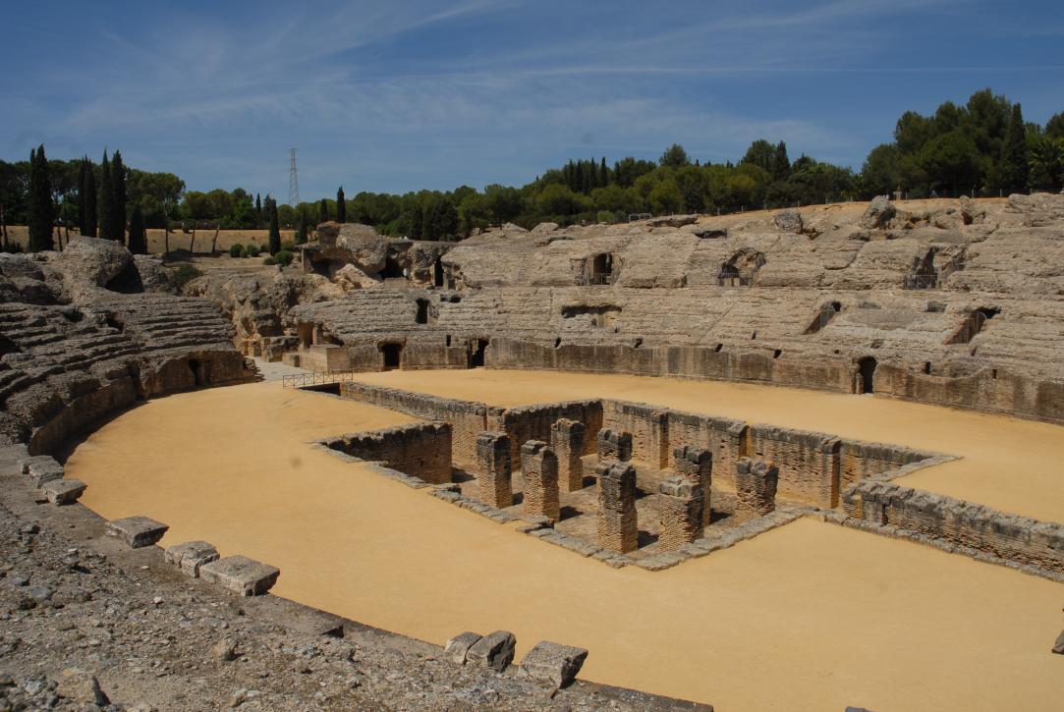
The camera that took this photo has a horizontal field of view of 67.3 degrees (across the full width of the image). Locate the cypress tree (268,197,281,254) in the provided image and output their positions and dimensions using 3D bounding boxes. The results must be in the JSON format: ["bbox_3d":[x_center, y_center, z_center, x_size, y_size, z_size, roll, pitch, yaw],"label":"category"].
[{"bbox_3d":[-32.425,-16.398,100.642,1.531,7.302,1.531,-2,6,-18],"label":"cypress tree"}]

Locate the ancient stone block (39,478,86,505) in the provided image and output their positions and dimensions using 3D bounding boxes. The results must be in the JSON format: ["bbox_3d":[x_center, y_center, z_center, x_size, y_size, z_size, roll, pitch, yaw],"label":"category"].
[{"bbox_3d":[-11.256,3.265,19.228,1.015,0.280,0.729,5,8,43],"label":"ancient stone block"}]

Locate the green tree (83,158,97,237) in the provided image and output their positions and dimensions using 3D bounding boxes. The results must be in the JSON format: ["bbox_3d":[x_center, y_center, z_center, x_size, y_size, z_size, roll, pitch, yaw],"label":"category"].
[{"bbox_3d":[-50.615,-17.547,91.467,1.575,10.573,1.575,-3,7,-28],"label":"green tree"}]

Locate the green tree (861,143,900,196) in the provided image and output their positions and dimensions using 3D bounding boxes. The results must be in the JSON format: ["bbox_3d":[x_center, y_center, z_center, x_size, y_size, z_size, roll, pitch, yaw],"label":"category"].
[{"bbox_3d":[43.350,-23.009,99.303,4.494,6.610,4.494,2,6,23],"label":"green tree"}]

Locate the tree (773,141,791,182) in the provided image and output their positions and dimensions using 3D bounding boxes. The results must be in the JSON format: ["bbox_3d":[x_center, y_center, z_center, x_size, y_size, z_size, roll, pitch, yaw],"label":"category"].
[{"bbox_3d":[40.111,-30.715,128.420,2.563,7.738,2.563,2,6,17],"label":"tree"}]

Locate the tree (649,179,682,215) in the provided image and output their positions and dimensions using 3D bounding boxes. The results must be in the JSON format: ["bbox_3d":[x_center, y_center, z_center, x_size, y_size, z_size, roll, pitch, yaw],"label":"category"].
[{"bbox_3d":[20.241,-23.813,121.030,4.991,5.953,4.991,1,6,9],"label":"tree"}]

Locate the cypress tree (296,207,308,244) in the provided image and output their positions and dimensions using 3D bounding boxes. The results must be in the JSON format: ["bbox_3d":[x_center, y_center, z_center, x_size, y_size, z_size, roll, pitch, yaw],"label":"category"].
[{"bbox_3d":[-35.723,-20.059,123.617,1.754,6.016,1.754,-2,6,-16],"label":"cypress tree"}]

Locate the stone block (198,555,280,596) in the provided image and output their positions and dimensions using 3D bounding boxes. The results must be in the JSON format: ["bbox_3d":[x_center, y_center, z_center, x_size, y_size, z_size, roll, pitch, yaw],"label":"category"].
[{"bbox_3d":[-5.099,3.814,13.936,1.214,0.250,0.740,4,7,34],"label":"stone block"}]

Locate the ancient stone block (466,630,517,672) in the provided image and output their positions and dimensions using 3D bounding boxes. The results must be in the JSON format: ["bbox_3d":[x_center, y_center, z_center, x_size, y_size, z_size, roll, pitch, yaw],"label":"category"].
[{"bbox_3d":[-0.652,4.902,13.171,0.420,0.400,0.780,3,6,27],"label":"ancient stone block"}]

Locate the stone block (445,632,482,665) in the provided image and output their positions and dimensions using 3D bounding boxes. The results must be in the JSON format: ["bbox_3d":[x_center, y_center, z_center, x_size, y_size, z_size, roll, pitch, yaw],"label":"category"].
[{"bbox_3d":[-1.147,4.902,13.432,0.420,0.340,0.520,3,7,30],"label":"stone block"}]

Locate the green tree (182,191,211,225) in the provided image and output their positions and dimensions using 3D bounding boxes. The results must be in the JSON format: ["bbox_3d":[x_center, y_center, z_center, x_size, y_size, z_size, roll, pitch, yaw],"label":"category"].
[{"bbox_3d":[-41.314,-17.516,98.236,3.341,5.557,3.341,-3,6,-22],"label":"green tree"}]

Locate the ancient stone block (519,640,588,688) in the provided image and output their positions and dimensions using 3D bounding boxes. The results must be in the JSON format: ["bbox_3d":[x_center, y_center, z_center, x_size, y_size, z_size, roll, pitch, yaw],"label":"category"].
[{"bbox_3d":[0.348,4.950,12.834,0.760,0.360,0.780,3,6,25],"label":"ancient stone block"}]

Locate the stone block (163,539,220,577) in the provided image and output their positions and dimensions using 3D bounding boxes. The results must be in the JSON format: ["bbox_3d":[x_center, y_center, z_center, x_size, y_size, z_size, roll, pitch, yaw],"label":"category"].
[{"bbox_3d":[-7.467,4.479,17.610,1.080,0.380,0.720,4,7,32],"label":"stone block"}]

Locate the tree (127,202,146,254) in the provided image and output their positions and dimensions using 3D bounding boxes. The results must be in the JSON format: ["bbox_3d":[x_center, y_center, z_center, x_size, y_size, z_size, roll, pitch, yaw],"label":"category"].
[{"bbox_3d":[-49.256,-15.778,99.515,2.089,6.545,2.089,-3,6,-26],"label":"tree"}]

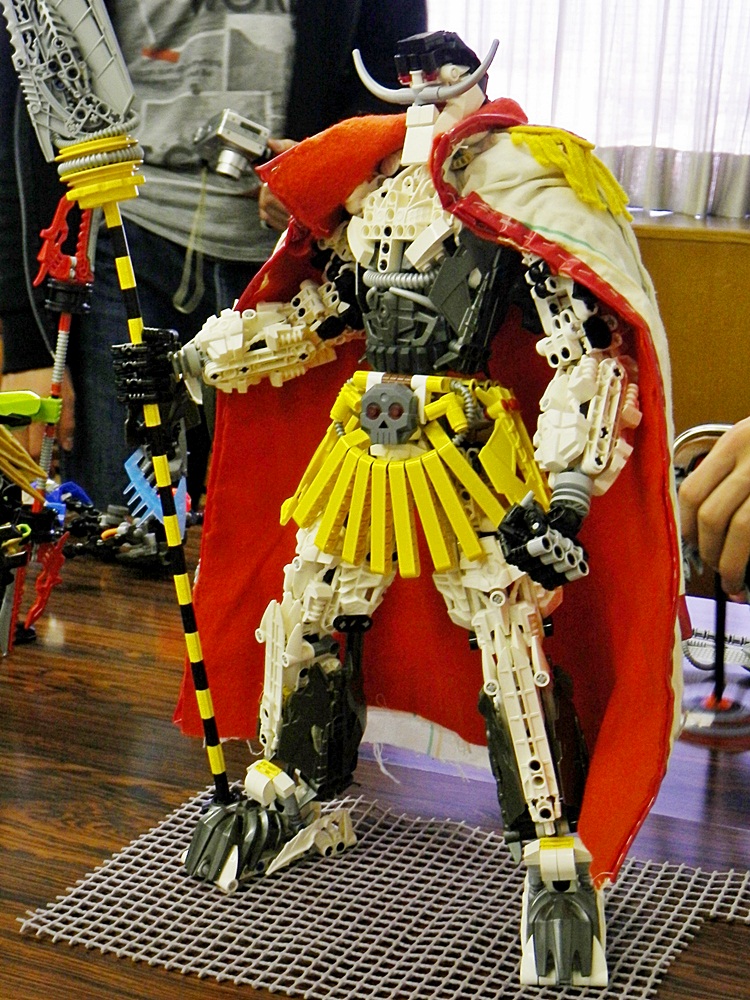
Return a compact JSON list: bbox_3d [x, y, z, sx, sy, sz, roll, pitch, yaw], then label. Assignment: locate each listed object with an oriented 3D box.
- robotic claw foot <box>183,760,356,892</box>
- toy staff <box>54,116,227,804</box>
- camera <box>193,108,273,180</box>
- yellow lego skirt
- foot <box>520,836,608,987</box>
[{"bbox_3d":[-0.054,0.163,0.775,0.055,0.053,0.073,16,22,42],"label":"robotic claw foot"},{"bbox_3d":[-0.111,-0.006,0.773,0.044,0.362,0.044,-9,9,3],"label":"toy staff"},{"bbox_3d":[-0.169,-0.412,1.720,0.060,0.058,0.090,22,-7,-29],"label":"camera"},{"bbox_3d":[0.021,-0.020,0.743,0.128,0.088,0.100,7,18,20],"label":"yellow lego skirt"},{"bbox_3d":[0.087,0.186,0.699,0.041,0.053,0.072,0,17,0],"label":"foot"}]

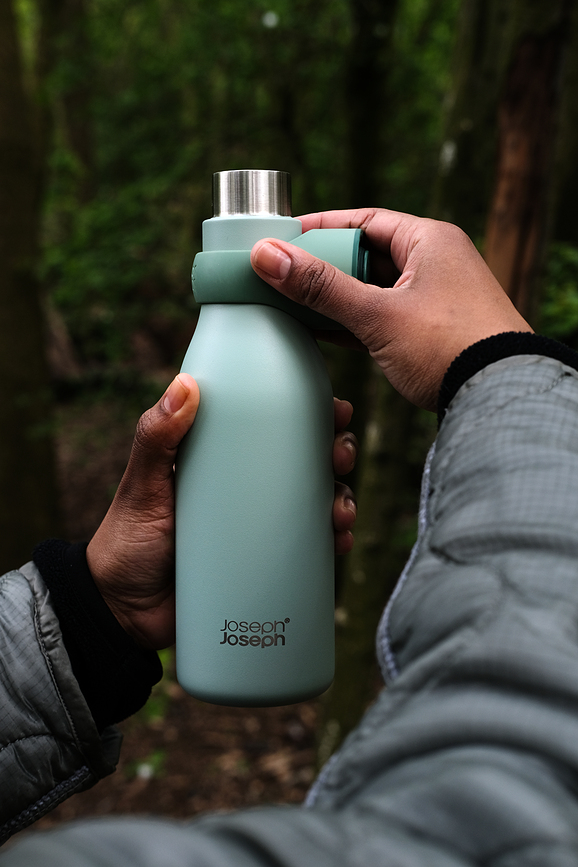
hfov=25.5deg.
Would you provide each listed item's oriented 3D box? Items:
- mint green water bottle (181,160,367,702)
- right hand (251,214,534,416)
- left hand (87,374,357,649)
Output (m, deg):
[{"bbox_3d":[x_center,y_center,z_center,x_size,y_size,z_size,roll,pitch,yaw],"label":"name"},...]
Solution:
[{"bbox_3d":[-0.008,0.001,0.573,0.087,0.230,0.072,0,5,-2],"label":"mint green water bottle"},{"bbox_3d":[0.043,-0.057,0.563,0.122,0.095,0.106,1,5,17],"label":"right hand"},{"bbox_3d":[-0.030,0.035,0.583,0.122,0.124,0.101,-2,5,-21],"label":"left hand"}]

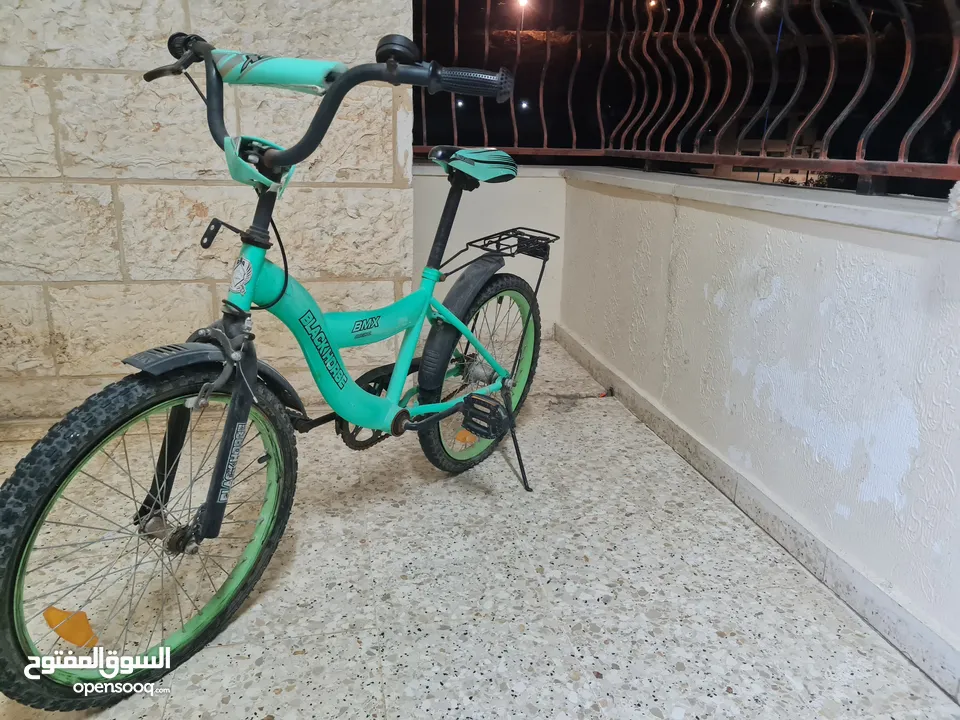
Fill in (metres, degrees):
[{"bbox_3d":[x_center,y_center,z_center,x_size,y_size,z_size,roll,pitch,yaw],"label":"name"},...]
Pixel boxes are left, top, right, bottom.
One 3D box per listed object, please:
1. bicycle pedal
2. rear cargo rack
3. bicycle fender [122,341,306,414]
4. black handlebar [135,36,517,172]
[{"bbox_3d":[0.011,0.118,1.496,0.092,0.072,0.027,19,29,26],"label":"bicycle pedal"},{"bbox_3d":[0.039,-0.242,1.620,0.115,0.080,0.430,19,23,26],"label":"rear cargo rack"},{"bbox_3d":[-0.357,0.041,1.045,0.064,0.190,0.305,19,23,26],"label":"bicycle fender"},{"bbox_3d":[-0.256,-0.351,0.982,0.610,0.190,0.150,19,23,26],"label":"black handlebar"}]

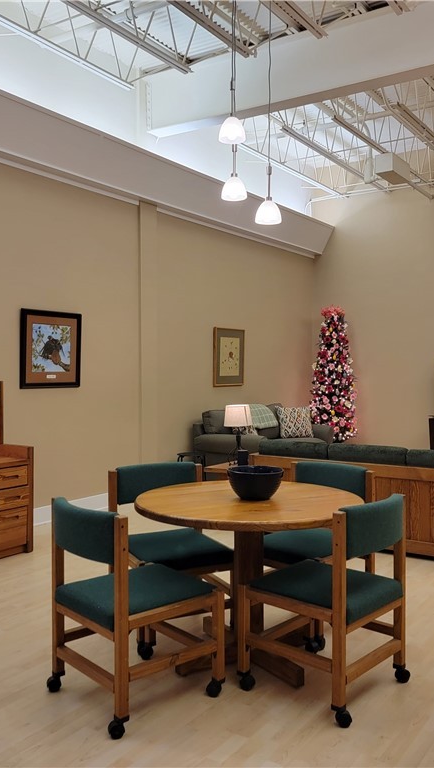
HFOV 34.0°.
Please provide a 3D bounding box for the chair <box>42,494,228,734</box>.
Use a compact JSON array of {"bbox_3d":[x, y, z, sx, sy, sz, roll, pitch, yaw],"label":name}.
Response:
[{"bbox_3d":[-0.326,0.872,2.923,0.520,0.810,0.525,-1,2,-41],"label":"chair"}]

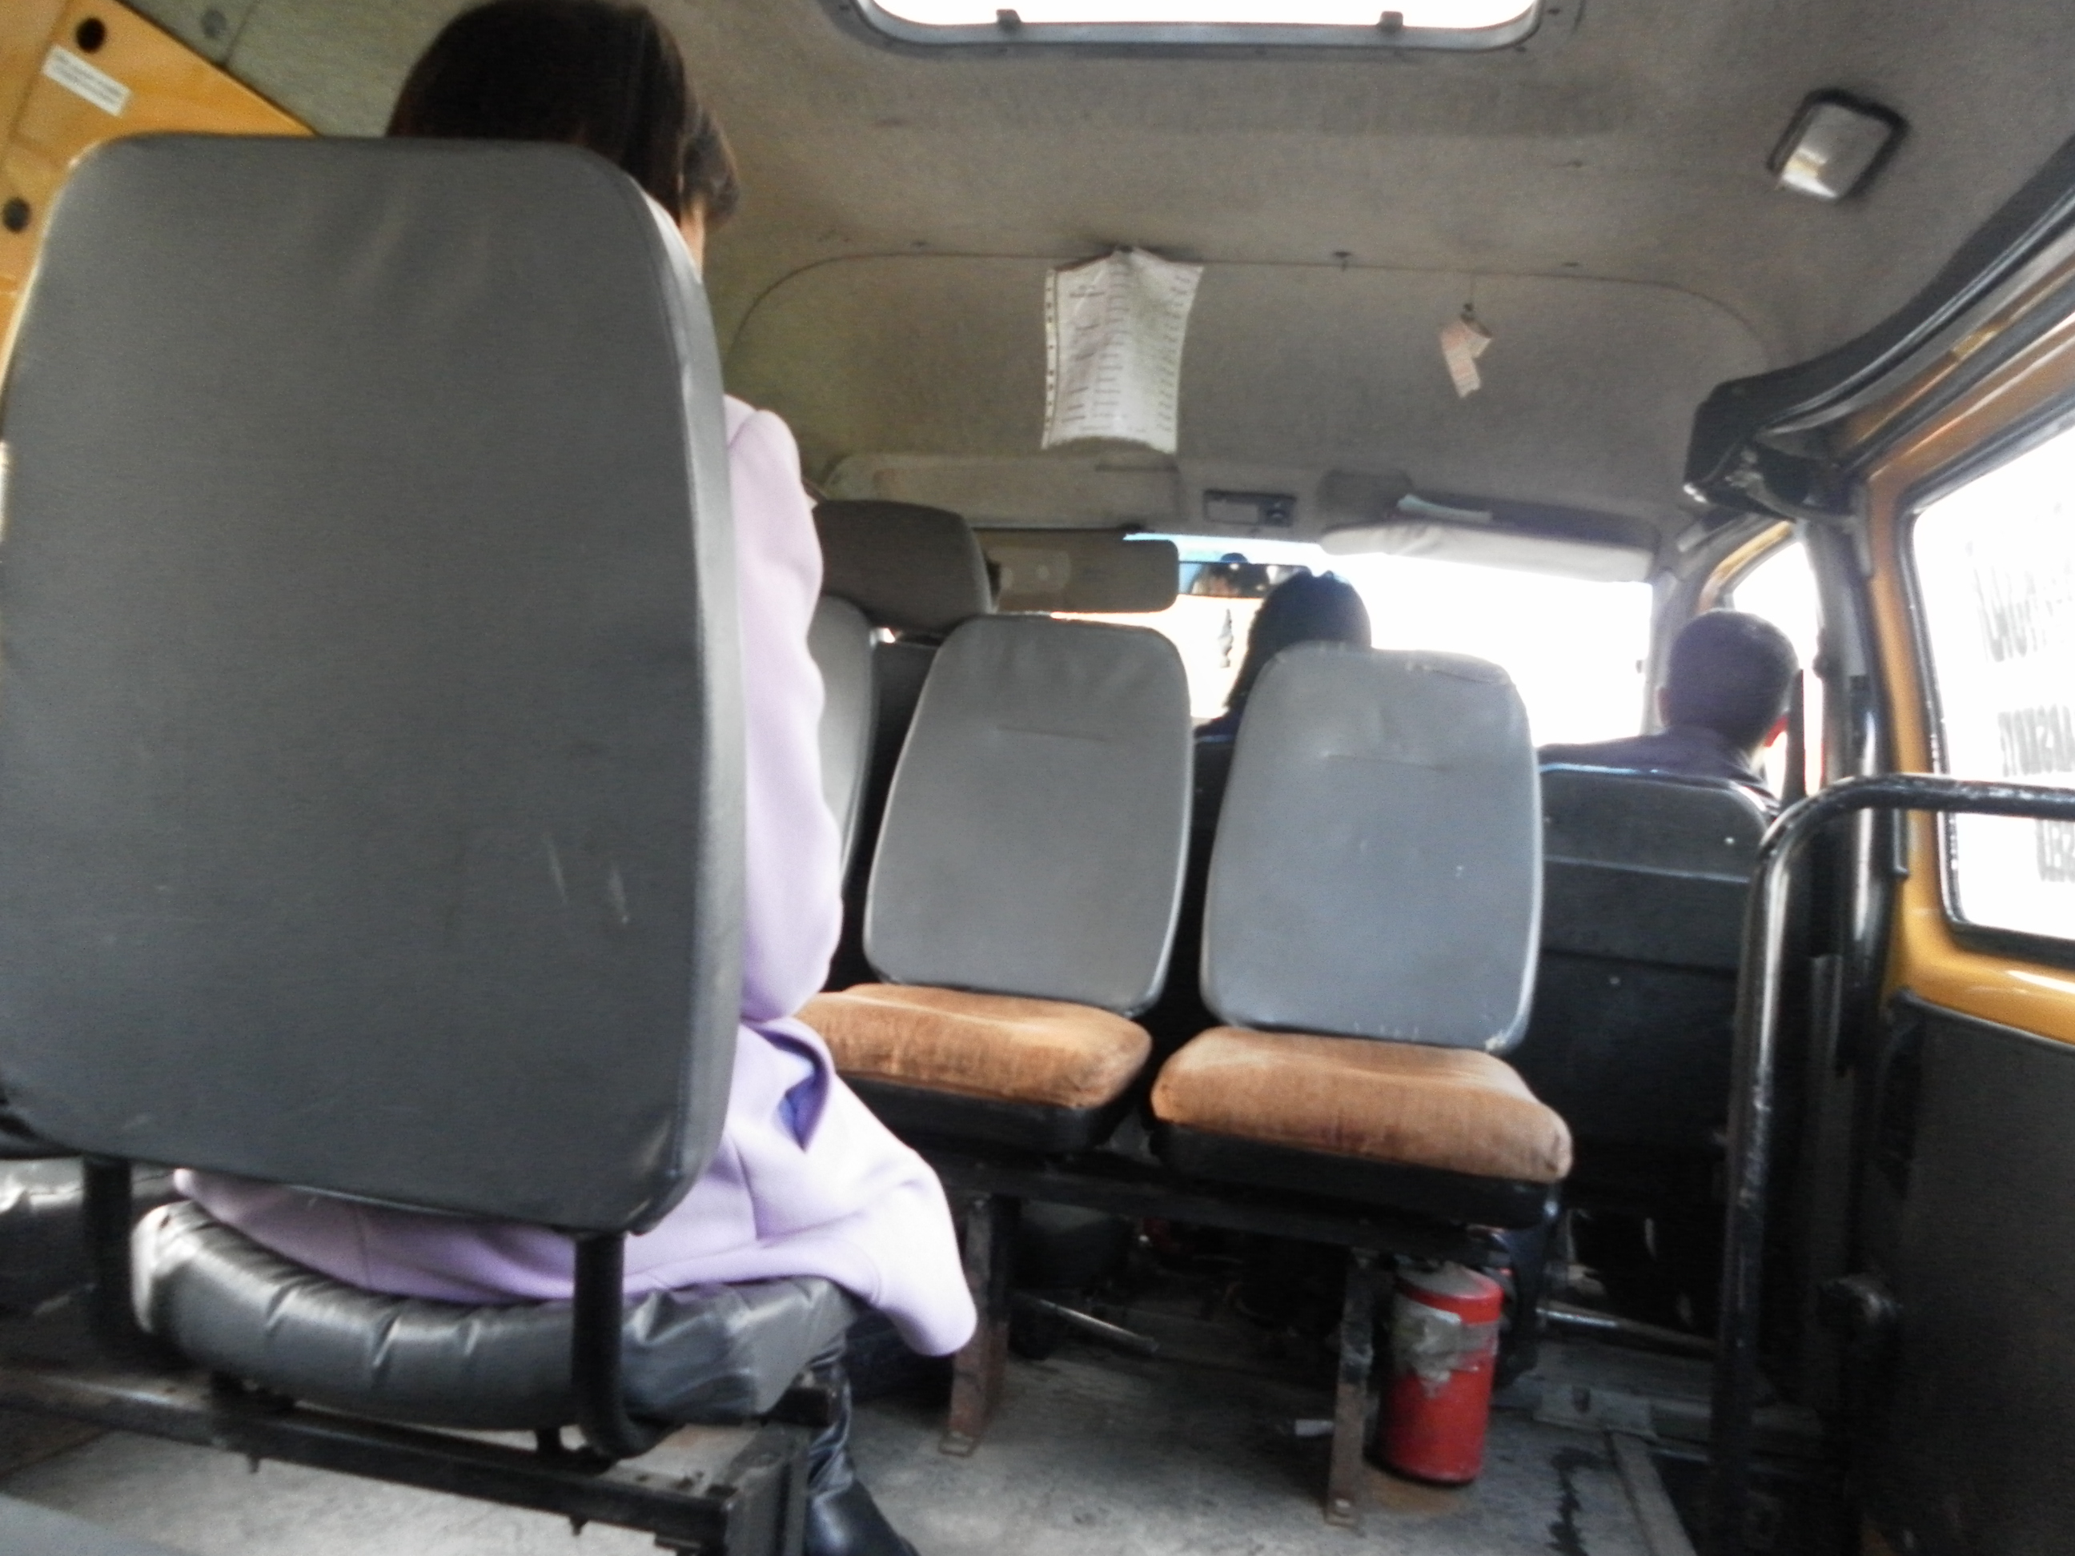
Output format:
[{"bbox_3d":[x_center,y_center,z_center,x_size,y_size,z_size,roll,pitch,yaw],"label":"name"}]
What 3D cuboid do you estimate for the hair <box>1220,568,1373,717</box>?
[{"bbox_3d":[0.385,-0.182,2.433,0.200,0.225,0.220,5,0,11],"label":"hair"}]

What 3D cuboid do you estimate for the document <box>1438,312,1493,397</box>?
[{"bbox_3d":[0.648,-0.642,2.538,0.070,0.125,0.040,5,0,11],"label":"document"}]

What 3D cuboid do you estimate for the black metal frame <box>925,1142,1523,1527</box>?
[{"bbox_3d":[0.139,0.574,1.861,0.680,0.285,0.340,5,0,11],"label":"black metal frame"}]

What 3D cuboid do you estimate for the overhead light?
[{"bbox_3d":[0.867,-0.679,1.822,0.098,0.035,0.150,21,3,11],"label":"overhead light"}]

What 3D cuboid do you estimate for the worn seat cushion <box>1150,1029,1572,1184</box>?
[{"bbox_3d":[0.337,0.328,1.761,0.390,0.090,0.380,5,0,11],"label":"worn seat cushion"}]

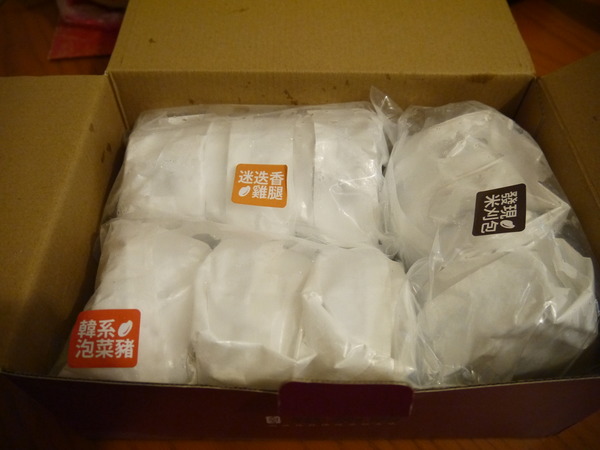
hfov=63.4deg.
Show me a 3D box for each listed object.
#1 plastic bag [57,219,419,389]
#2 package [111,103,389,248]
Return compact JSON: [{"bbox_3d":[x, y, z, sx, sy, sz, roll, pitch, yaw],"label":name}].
[{"bbox_3d":[-0.030,0.053,0.258,0.152,0.074,0.087,1,54,-1],"label":"plastic bag"},{"bbox_3d":[-0.028,-0.015,0.303,0.152,0.080,0.090,1,54,-1],"label":"package"}]

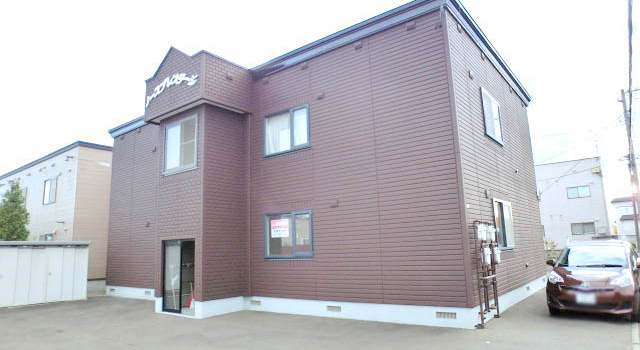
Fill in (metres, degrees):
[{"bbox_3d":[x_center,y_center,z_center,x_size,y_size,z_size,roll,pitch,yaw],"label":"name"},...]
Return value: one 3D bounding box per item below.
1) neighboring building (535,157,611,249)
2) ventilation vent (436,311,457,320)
[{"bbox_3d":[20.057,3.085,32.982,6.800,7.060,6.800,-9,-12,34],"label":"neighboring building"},{"bbox_3d":[2.466,2.765,7.617,0.388,0.112,0.050,-9,-12,34],"label":"ventilation vent"}]

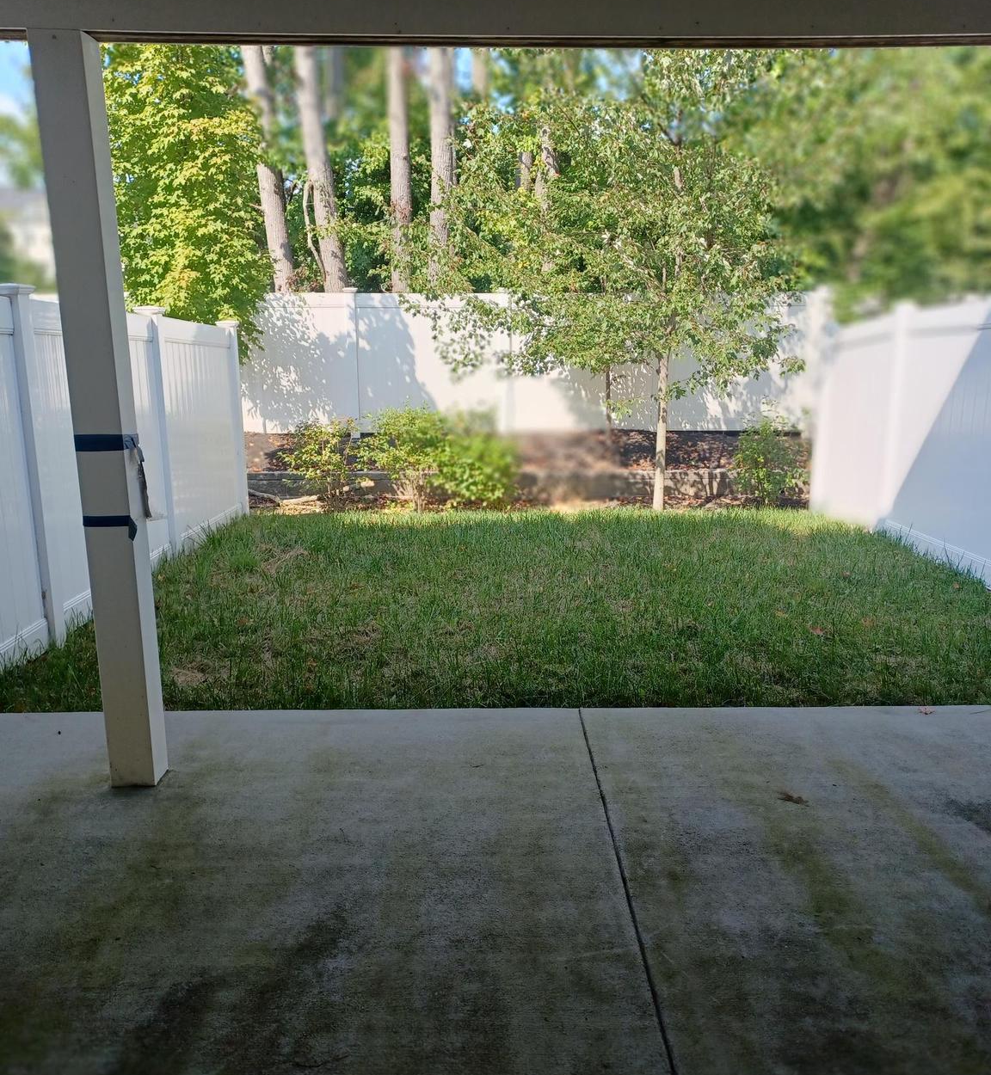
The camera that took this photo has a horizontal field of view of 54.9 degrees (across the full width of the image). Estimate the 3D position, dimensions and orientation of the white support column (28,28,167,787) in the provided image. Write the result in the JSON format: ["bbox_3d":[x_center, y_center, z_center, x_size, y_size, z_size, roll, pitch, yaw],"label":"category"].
[{"bbox_3d":[-1.354,-0.357,3.314,0.163,2.560,0.160,0,12,-1],"label":"white support column"}]

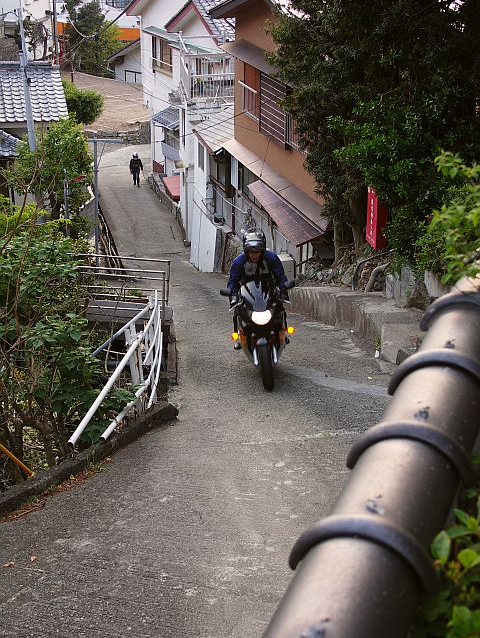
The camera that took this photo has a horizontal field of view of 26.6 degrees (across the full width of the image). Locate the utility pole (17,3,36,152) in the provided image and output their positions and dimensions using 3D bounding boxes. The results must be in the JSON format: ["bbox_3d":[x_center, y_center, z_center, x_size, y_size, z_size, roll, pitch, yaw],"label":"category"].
[{"bbox_3d":[-5.605,-5.168,27.264,0.220,6.800,0.220,1,22,0],"label":"utility pole"}]

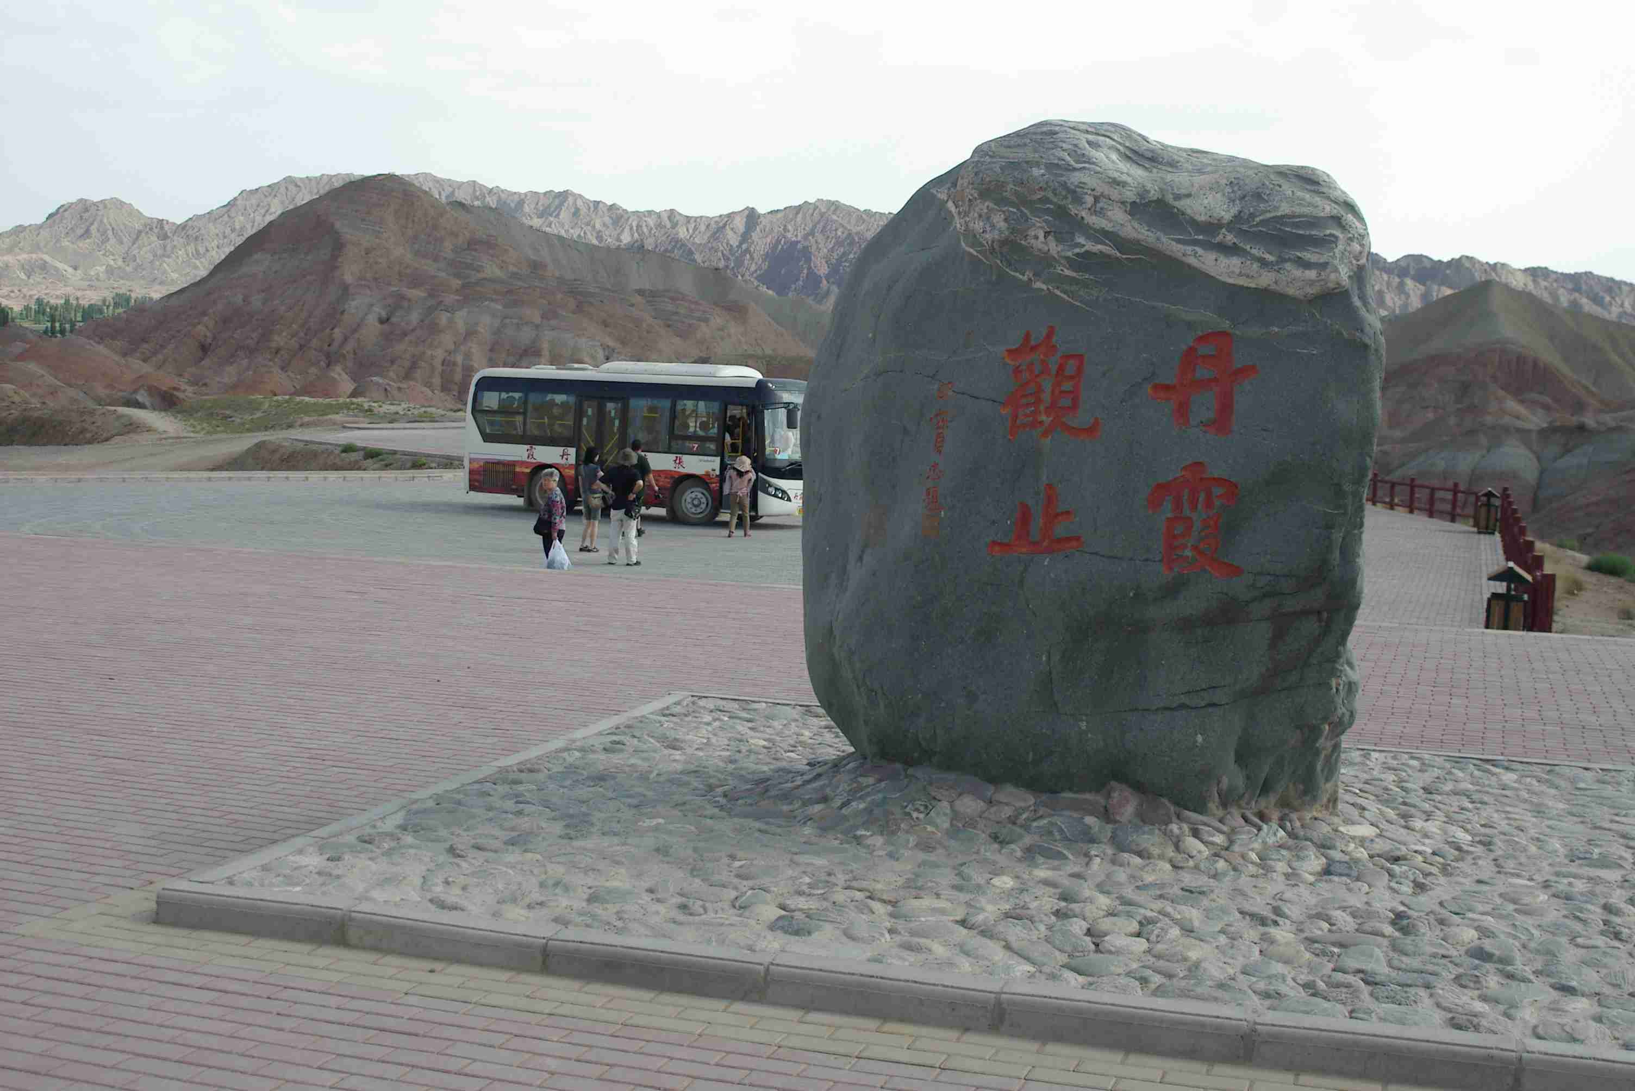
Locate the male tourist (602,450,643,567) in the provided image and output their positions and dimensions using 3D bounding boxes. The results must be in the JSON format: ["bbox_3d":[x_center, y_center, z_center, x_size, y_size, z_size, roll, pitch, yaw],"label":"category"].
[{"bbox_3d":[-2.864,-0.569,28.163,0.600,1.730,0.400,3,5,15],"label":"male tourist"}]

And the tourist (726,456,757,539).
[{"bbox_3d":[-1.389,-0.909,34.825,0.540,1.520,0.360,3,5,15],"label":"tourist"}]

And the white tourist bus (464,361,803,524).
[{"bbox_3d":[-3.514,-2.185,39.821,8.400,3.080,2.420,5,6,37],"label":"white tourist bus"}]

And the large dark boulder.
[{"bbox_3d":[1.709,-0.574,12.138,3.580,4.150,1.900,3,5,15],"label":"large dark boulder"}]

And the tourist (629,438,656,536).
[{"bbox_3d":[-3.112,-1.021,33.798,0.580,1.730,0.420,3,5,15],"label":"tourist"}]

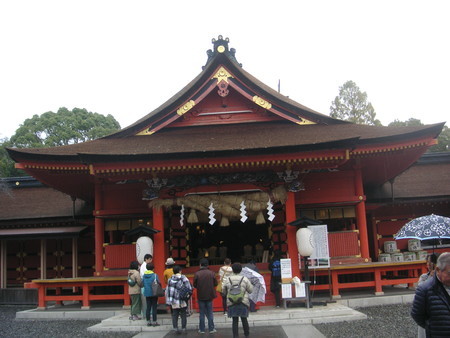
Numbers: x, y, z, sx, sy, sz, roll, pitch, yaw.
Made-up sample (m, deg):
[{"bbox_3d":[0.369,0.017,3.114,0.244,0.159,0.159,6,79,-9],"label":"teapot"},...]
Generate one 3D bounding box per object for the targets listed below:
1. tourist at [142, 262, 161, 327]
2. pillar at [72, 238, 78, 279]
[{"bbox_3d":[-1.946,3.266,12.559,0.470,1.582,0.350,-6,-12,16],"label":"tourist"},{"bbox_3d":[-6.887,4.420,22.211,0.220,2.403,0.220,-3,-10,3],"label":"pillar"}]

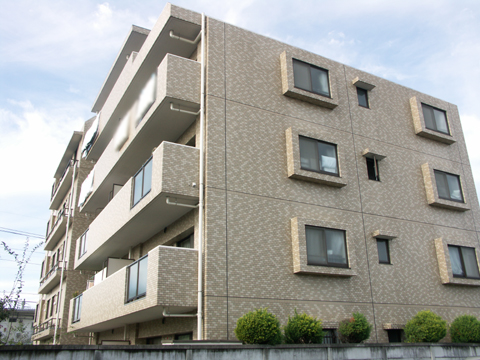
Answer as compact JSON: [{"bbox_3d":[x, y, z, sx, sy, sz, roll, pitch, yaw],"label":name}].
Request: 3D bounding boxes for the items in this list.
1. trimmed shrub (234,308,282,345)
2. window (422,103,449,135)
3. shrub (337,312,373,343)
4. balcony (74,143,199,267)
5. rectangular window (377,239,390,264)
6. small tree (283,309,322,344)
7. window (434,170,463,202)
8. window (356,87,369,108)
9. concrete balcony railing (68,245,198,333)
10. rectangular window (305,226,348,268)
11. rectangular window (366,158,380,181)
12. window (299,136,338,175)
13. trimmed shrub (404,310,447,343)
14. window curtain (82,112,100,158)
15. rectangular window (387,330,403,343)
[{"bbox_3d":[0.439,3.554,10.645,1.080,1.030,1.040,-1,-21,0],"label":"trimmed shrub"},{"bbox_3d":[7.551,-2.324,17.638,1.250,1.000,0.100,10,-24,-27],"label":"window"},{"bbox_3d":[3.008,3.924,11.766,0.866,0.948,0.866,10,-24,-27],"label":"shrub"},{"bbox_3d":[-4.315,1.632,16.737,1.120,1.400,11.720,10,-24,-27],"label":"balcony"},{"bbox_3d":[4.552,2.267,14.442,0.470,0.790,0.100,10,-24,-27],"label":"rectangular window"},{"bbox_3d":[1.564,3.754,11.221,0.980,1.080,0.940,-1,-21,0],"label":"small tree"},{"bbox_3d":[7.712,0.239,16.822,1.420,1.120,0.120,10,-24,-27],"label":"window"},{"bbox_3d":[4.435,-2.943,16.438,0.470,0.750,0.100,10,-24,-27],"label":"window"},{"bbox_3d":[-4.258,4.205,15.755,1.120,1.370,11.720,10,-24,-27],"label":"concrete balcony railing"},{"bbox_3d":[2.487,1.890,12.971,1.460,1.110,0.100,10,-24,-27],"label":"rectangular window"},{"bbox_3d":[4.511,-0.353,15.456,0.480,0.790,0.100,10,-24,-27],"label":"rectangular window"},{"bbox_3d":[2.456,-0.722,14.091,1.480,1.120,0.120,10,-24,-27],"label":"window"},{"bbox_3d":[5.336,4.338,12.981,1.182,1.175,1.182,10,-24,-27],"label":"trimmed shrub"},{"bbox_3d":[-7.111,-2.158,21.989,0.180,1.200,2.700,10,-24,-27],"label":"window curtain"},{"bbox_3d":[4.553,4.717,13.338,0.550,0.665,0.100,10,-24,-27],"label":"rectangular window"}]

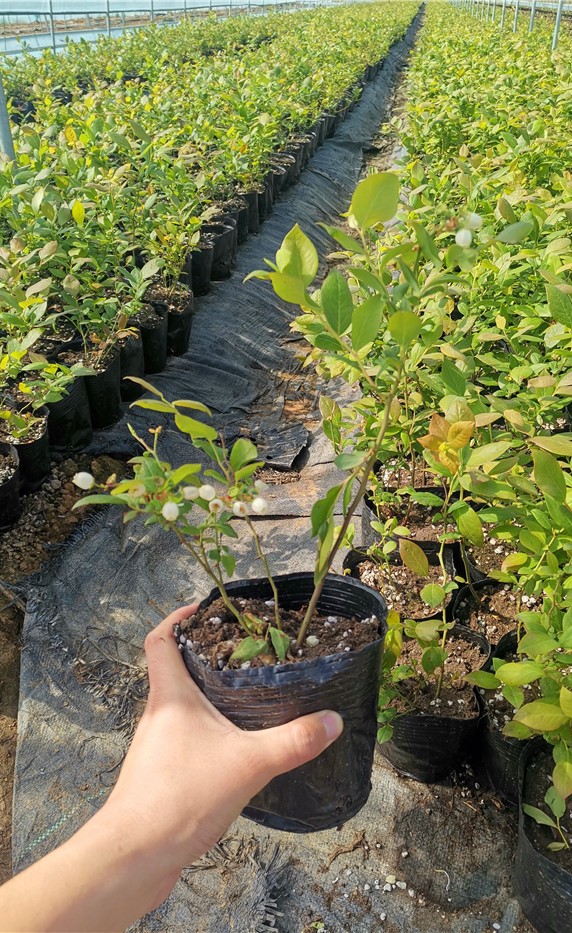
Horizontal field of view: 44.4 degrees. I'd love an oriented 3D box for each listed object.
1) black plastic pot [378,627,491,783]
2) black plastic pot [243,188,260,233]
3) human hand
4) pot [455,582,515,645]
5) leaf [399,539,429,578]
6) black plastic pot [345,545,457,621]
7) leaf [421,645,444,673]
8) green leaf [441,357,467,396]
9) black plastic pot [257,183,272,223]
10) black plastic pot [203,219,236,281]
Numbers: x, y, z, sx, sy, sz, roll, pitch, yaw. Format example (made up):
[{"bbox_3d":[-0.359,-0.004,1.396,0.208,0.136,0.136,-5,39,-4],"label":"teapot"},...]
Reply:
[{"bbox_3d":[0.162,0.274,0.810,0.126,0.125,0.126,1,34,0],"label":"black plastic pot"},{"bbox_3d":[-0.172,-0.978,2.662,0.130,0.138,0.130,1,34,0],"label":"black plastic pot"},{"bbox_3d":[-0.032,0.158,0.406,0.124,0.102,0.178,1,34,0],"label":"human hand"},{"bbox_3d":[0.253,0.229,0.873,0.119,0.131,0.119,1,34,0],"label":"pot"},{"bbox_3d":[0.137,0.099,0.750,0.023,0.010,0.050,-34,71,-2],"label":"leaf"},{"bbox_3d":[0.142,0.200,0.915,0.136,0.132,0.136,1,34,0],"label":"black plastic pot"},{"bbox_3d":[0.162,0.211,0.757,0.021,0.010,0.031,38,78,22],"label":"leaf"},{"bbox_3d":[0.217,-0.116,0.904,0.023,0.010,0.060,-27,76,5],"label":"green leaf"},{"bbox_3d":[-0.132,-1.058,2.781,0.130,0.139,0.130,1,34,0],"label":"black plastic pot"},{"bbox_3d":[-0.205,-0.673,2.204,0.119,0.140,0.119,0,34,0],"label":"black plastic pot"}]

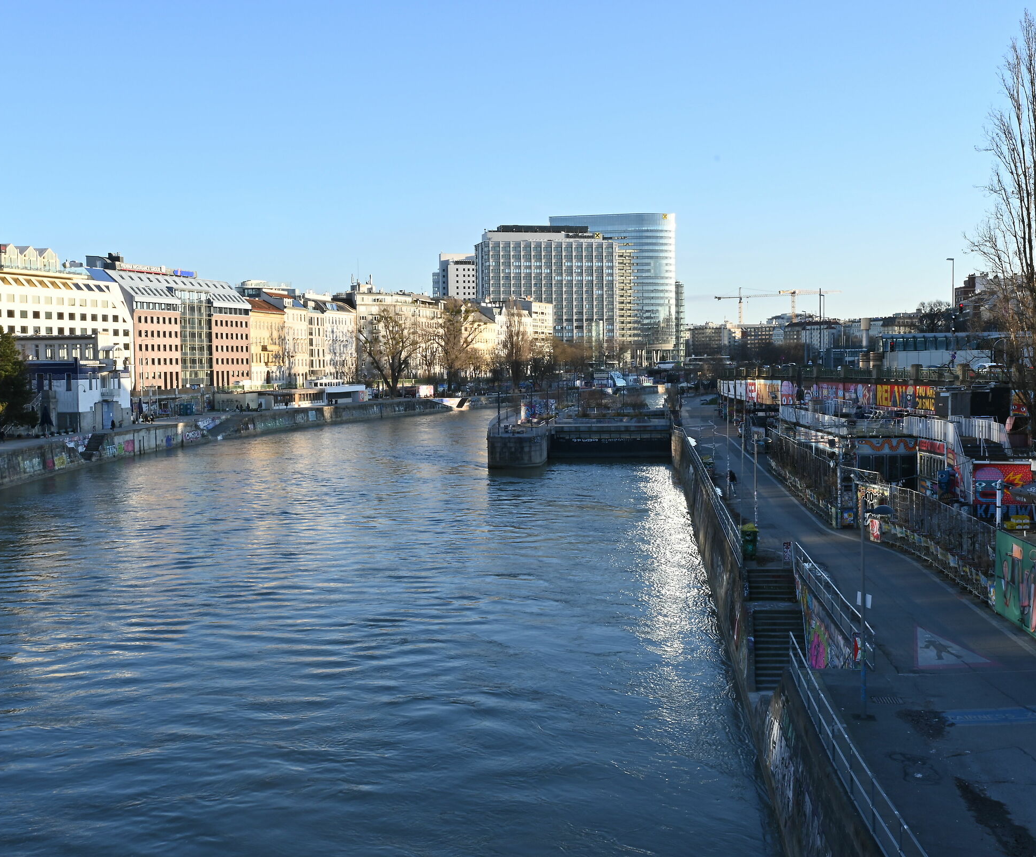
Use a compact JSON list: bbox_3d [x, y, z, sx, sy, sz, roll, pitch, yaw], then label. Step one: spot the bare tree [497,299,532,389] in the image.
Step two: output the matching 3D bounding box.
[{"bbox_3d":[-0.970,-26.920,414.160,11.350,28.910,11.350,0,3,0],"label":"bare tree"}]

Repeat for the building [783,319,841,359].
[{"bbox_3d":[180.722,-52.032,790.202,34.000,27.651,15.000,0,3,12],"label":"building"}]

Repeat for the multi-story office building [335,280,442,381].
[{"bbox_3d":[-41.290,-30.580,405.130,12.000,31.260,39.910,2,4,36],"label":"multi-story office building"}]

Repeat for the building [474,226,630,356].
[{"bbox_3d":[16.617,-61.244,617.587,72.000,68.069,27.000,-1,3,-11],"label":"building"}]

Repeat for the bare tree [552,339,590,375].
[{"bbox_3d":[20.920,-28.250,509.220,15.140,15.100,15.140,0,3,0],"label":"bare tree"}]

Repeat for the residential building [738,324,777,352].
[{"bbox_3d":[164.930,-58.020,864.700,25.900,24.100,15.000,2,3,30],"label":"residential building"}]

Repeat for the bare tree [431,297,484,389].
[{"bbox_3d":[-18.040,-25.470,387.200,16.370,28.240,16.370,0,3,0],"label":"bare tree"}]

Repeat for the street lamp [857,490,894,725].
[{"bbox_3d":[8.143,4.085,29.120,0.720,5.006,0.450,-1,3,5],"label":"street lamp"}]

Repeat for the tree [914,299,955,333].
[{"bbox_3d":[82.489,-18.294,254.653,7.800,14.314,7.800,-1,3,0],"label":"tree"}]

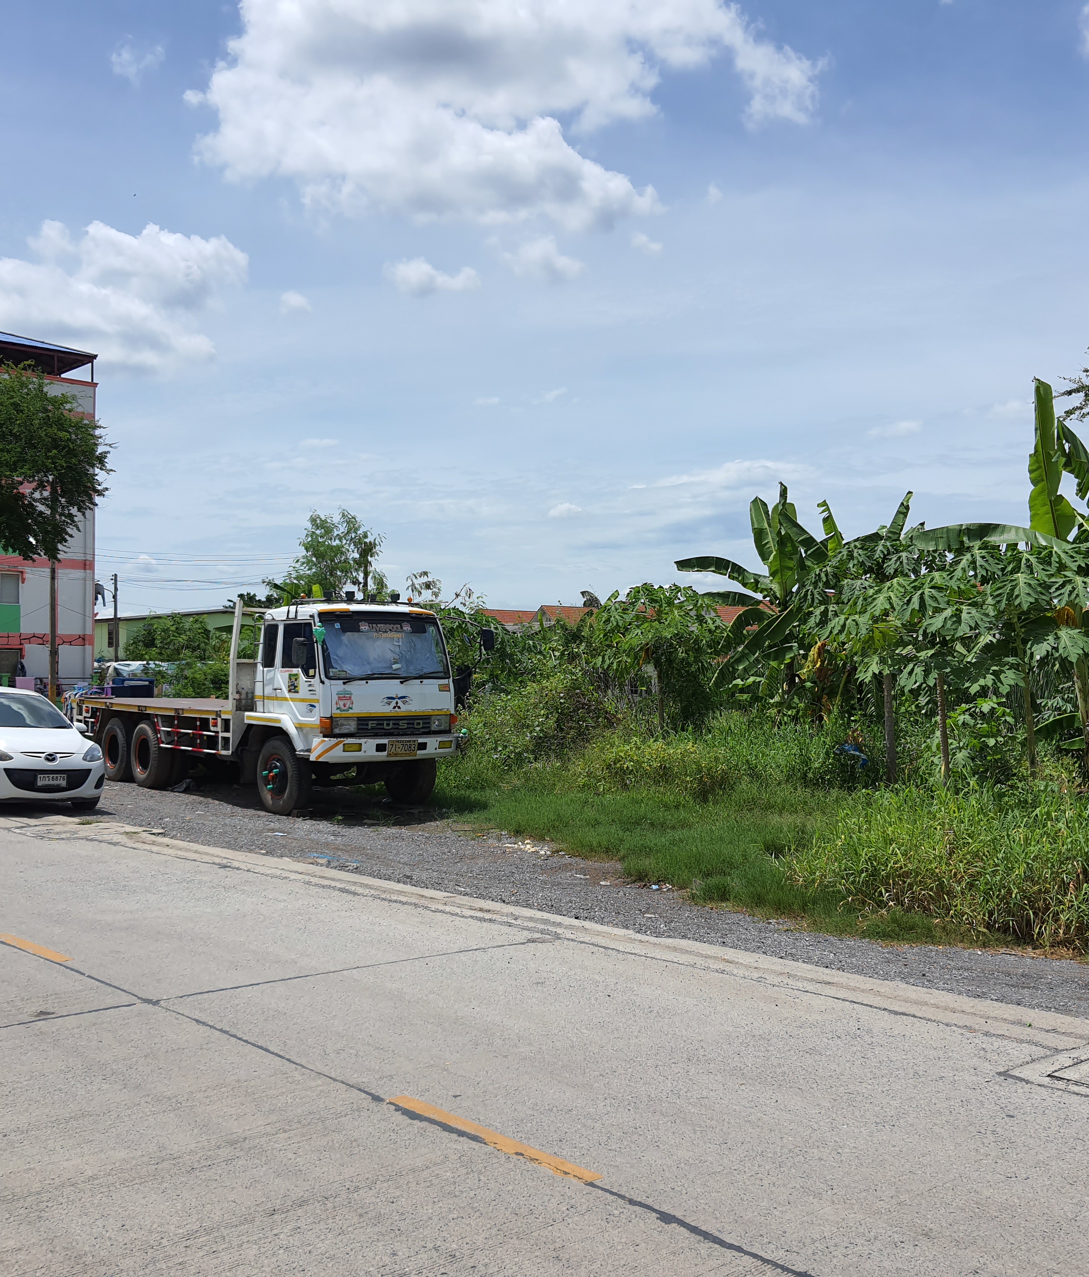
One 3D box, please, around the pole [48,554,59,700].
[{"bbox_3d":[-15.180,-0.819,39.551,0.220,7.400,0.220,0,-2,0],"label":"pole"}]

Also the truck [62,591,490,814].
[{"bbox_3d":[-4.534,0.908,19.558,2.450,2.820,8.850,1,-2,-38],"label":"truck"}]

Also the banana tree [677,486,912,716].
[{"bbox_3d":[4.796,-0.308,24.723,4.400,5.200,4.000,0,-2,0],"label":"banana tree"}]

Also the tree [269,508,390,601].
[{"bbox_3d":[-6.477,-0.480,39.038,4.200,6.900,4.000,0,-2,0],"label":"tree"}]

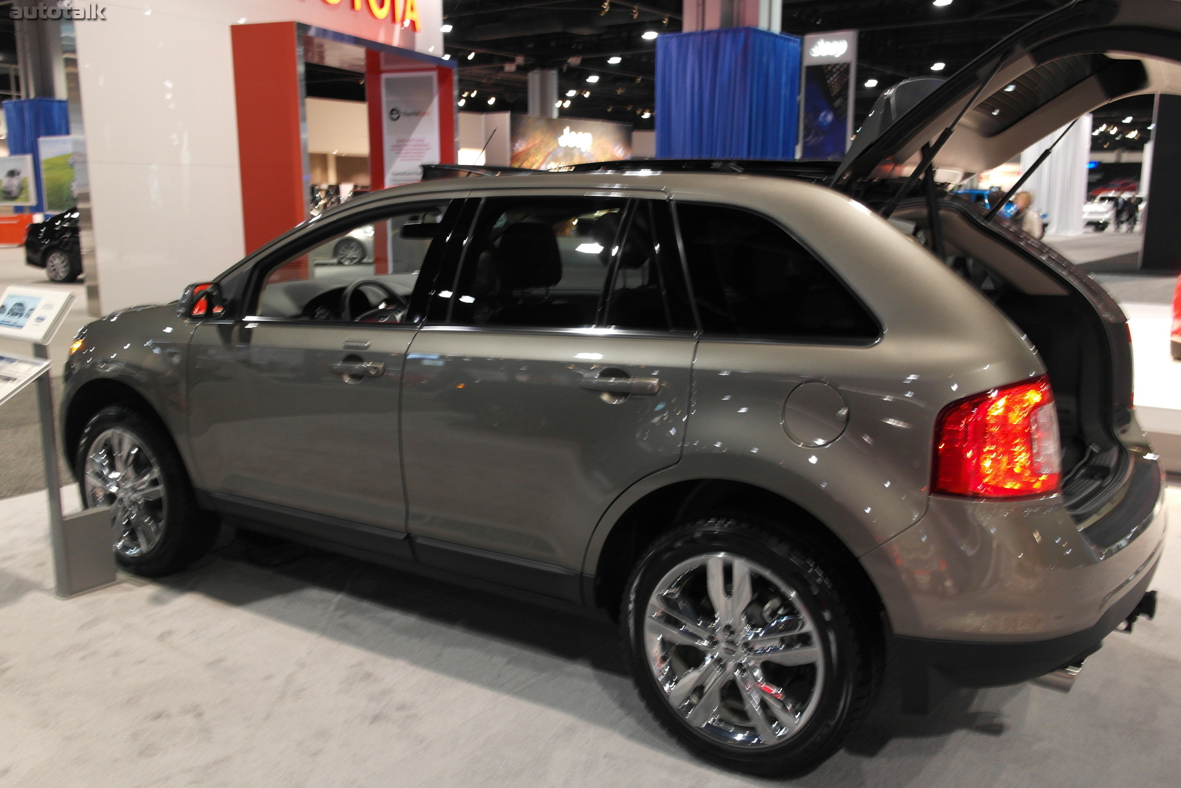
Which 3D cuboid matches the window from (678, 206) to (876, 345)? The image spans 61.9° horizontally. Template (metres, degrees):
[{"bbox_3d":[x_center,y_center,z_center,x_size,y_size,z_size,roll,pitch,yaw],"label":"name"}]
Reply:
[{"bbox_3d":[0.480,-0.322,2.605,0.604,0.374,0.050,6,-10,28],"label":"window"}]

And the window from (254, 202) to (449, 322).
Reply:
[{"bbox_3d":[-0.862,-0.455,3.491,0.859,0.463,0.050,8,-9,35],"label":"window"}]

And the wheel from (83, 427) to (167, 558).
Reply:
[{"bbox_3d":[-1.938,0.408,4.292,0.545,0.545,0.190,7,13,32],"label":"wheel"}]

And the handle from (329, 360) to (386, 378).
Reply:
[{"bbox_3d":[-0.783,-0.084,3.300,0.240,0.046,0.055,7,13,32],"label":"handle"}]

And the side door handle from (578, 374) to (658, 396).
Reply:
[{"bbox_3d":[0.077,-0.030,2.740,0.240,0.046,0.055,7,13,32],"label":"side door handle"}]

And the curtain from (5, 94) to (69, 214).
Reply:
[{"bbox_3d":[-20.077,-8.250,37.413,2.400,5.399,2.400,8,13,35],"label":"curtain"}]

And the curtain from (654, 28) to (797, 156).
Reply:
[{"bbox_3d":[3.198,-5.673,23.653,2.400,5.391,2.400,8,13,35],"label":"curtain"}]

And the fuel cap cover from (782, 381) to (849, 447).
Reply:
[{"bbox_3d":[0.562,0.049,2.447,0.172,0.167,0.030,7,13,32],"label":"fuel cap cover"}]

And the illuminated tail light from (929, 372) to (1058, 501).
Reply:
[{"bbox_3d":[0.983,0.100,2.348,0.255,0.290,0.205,7,13,32],"label":"illuminated tail light"}]

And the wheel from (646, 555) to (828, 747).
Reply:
[{"bbox_3d":[0.430,0.691,2.779,0.545,0.545,0.190,7,13,32],"label":"wheel"}]

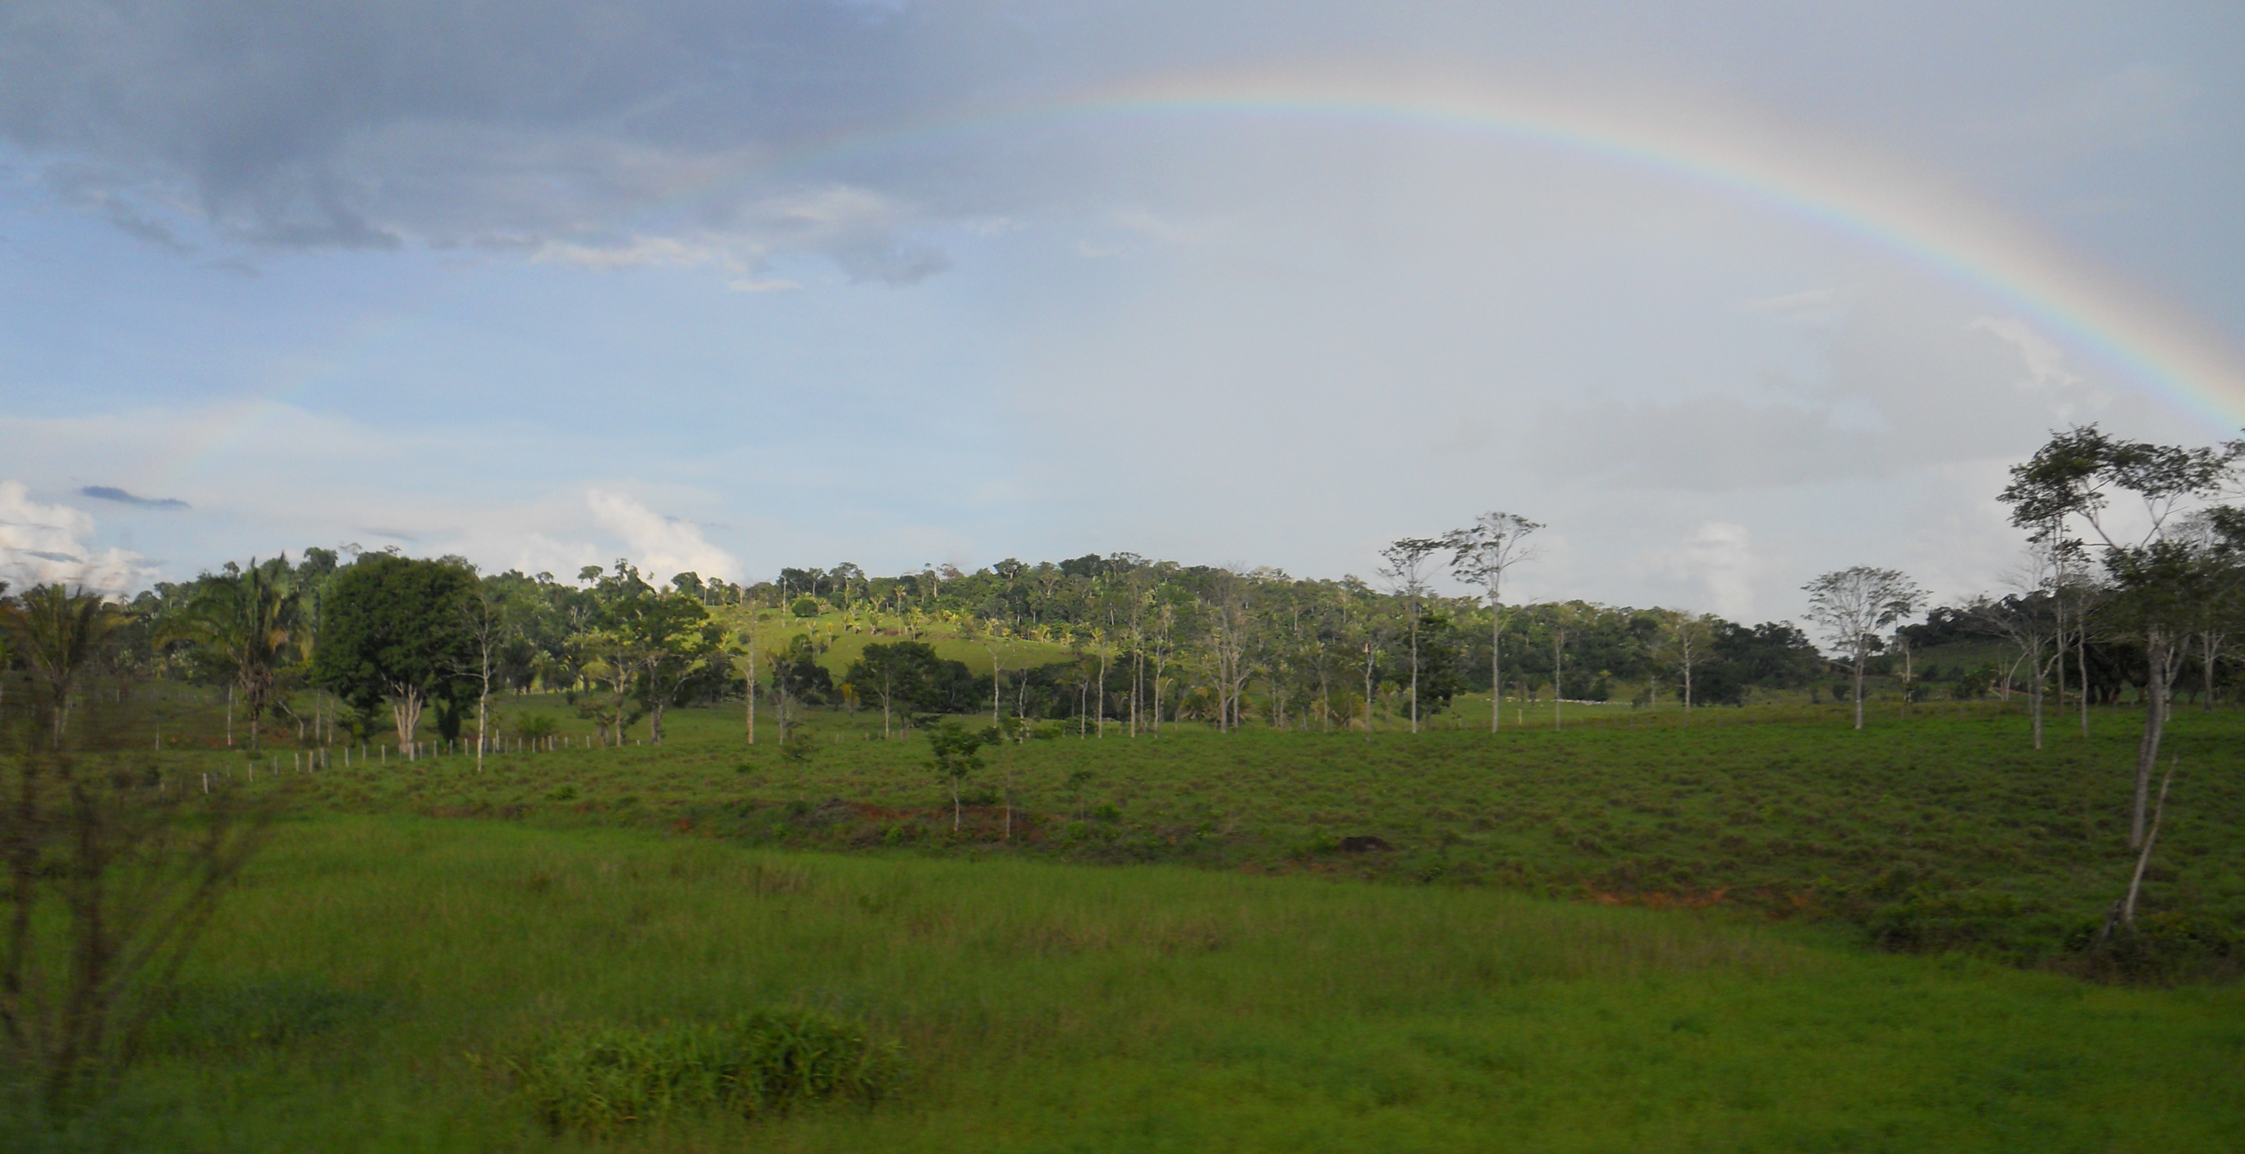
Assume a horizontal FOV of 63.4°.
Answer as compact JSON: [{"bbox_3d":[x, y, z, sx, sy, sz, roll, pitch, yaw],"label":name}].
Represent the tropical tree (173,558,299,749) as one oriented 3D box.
[{"bbox_3d":[-61.515,5.354,126.000,8.762,13.264,8.762,0,-3,0],"label":"tropical tree"}]

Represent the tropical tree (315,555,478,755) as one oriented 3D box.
[{"bbox_3d":[-51.180,5.501,128.000,11.497,14.093,11.497,0,-3,0],"label":"tropical tree"}]

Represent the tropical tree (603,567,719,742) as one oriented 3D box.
[{"bbox_3d":[-35.053,5.998,138.000,9.196,13.461,8.277,0,-3,0],"label":"tropical tree"}]

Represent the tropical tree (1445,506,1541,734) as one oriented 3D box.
[{"bbox_3d":[32.274,3.891,158.000,8.240,19.227,7.828,0,-3,0],"label":"tropical tree"}]

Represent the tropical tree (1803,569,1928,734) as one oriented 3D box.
[{"bbox_3d":[56.312,5.398,138.000,9.330,12.528,8.863,0,-3,0],"label":"tropical tree"}]

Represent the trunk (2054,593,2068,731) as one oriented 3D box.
[{"bbox_3d":[64.528,5.855,125.000,0.966,9.658,0.773,0,-3,0],"label":"trunk"}]

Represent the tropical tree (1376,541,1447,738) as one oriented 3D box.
[{"bbox_3d":[25.179,4.959,158.000,5.951,17.091,5.951,0,-3,0],"label":"tropical tree"}]

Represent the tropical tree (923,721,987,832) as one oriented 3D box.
[{"bbox_3d":[-6.088,7.235,66.000,2.295,4.080,2.295,0,-3,0],"label":"tropical tree"}]

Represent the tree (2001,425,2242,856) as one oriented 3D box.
[{"bbox_3d":[37.829,2.397,68.000,9.786,15.833,8.807,0,-3,0],"label":"tree"}]

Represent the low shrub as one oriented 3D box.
[{"bbox_3d":[-4.973,5.866,21.500,4.500,1.150,1.900,0,-3,0],"label":"low shrub"}]

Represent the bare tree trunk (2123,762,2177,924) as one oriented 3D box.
[{"bbox_3d":[24.860,6.502,44.000,1.317,4.037,0.659,0,-3,0],"label":"bare tree trunk"}]

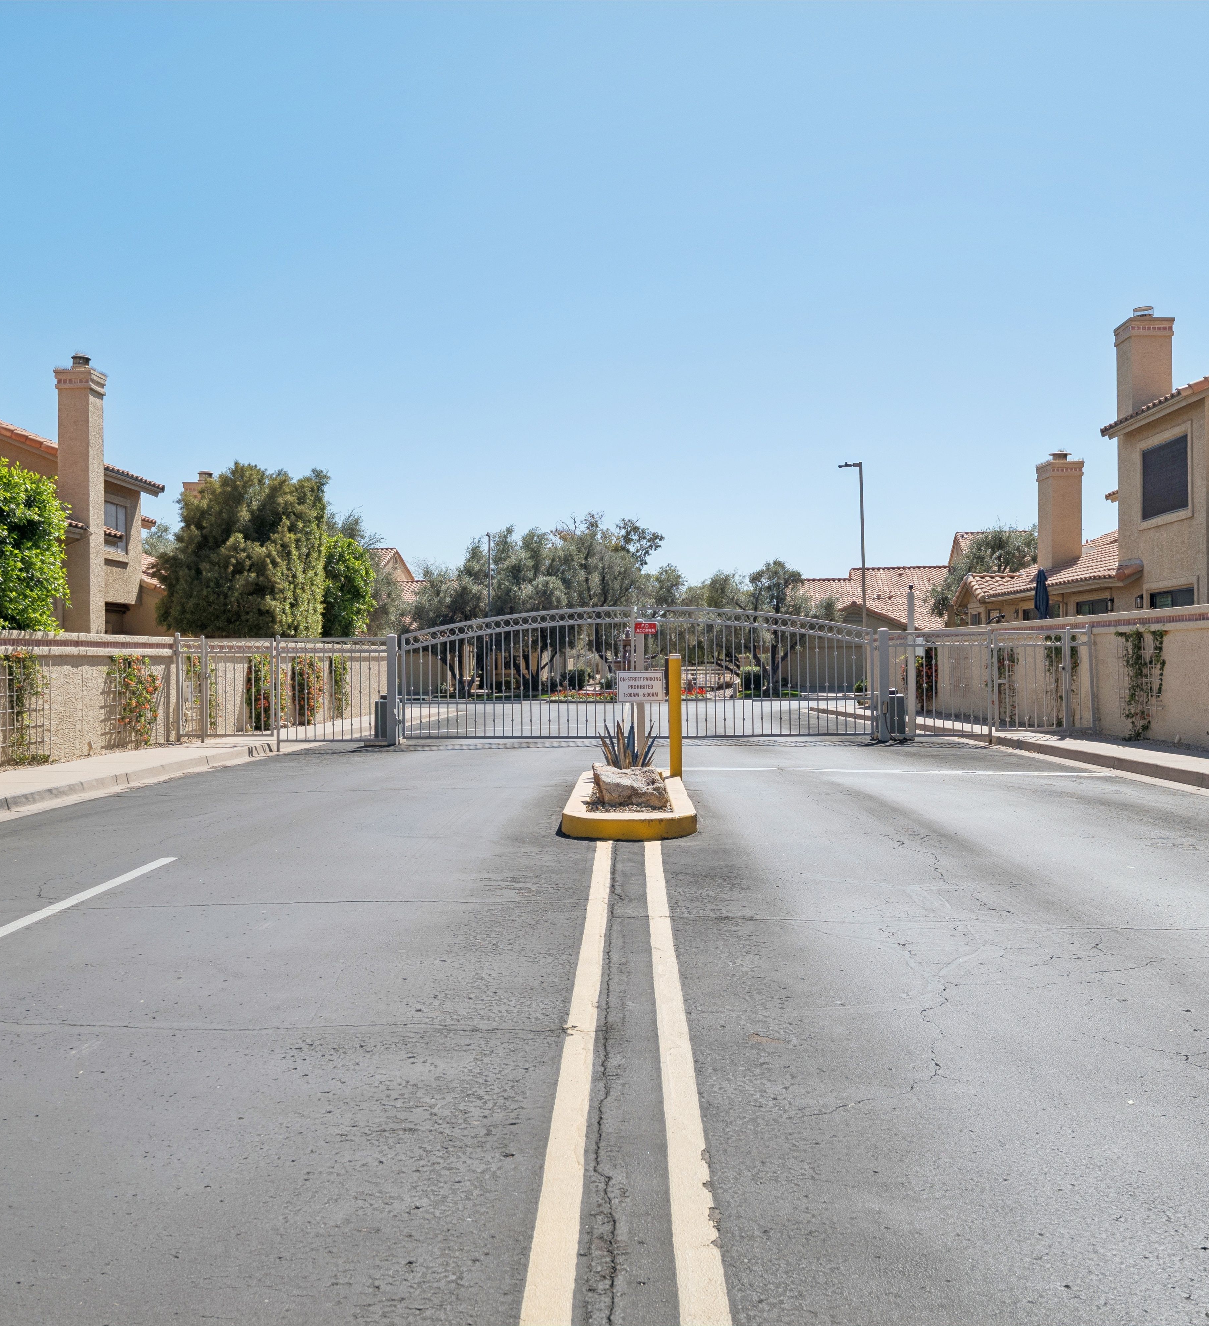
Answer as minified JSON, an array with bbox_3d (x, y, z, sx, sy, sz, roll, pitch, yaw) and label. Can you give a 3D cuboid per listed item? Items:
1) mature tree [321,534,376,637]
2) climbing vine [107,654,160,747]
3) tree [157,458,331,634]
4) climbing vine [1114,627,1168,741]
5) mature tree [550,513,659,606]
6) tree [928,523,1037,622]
[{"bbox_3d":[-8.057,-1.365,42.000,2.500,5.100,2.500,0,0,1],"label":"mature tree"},{"bbox_3d":[-6.886,0.555,20.150,0.300,1.380,1.450,0,0,1],"label":"climbing vine"},{"bbox_3d":[-8.737,-1.750,33.000,3.800,5.876,3.800,0,0,1],"label":"tree"},{"bbox_3d":[7.545,0.329,19.500,0.280,1.603,1.350,0,0,0],"label":"climbing vine"},{"bbox_3d":[0.064,-2.525,57.000,4.800,7.400,4.600,0,0,1],"label":"mature tree"},{"bbox_3d":[14.422,-2.100,52.000,4.600,6.200,4.400,0,0,1],"label":"tree"}]

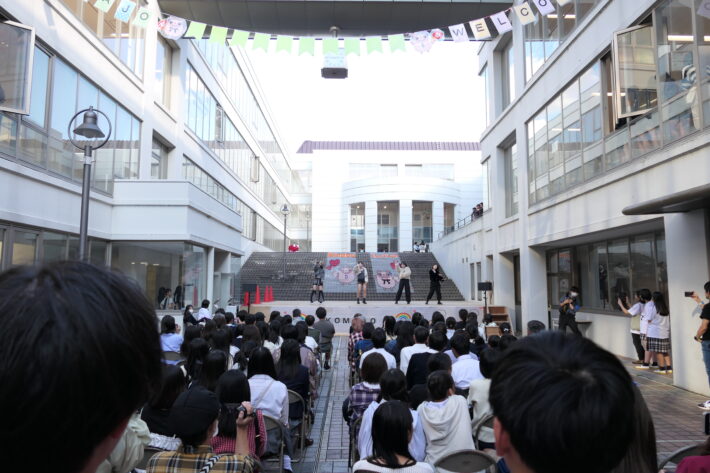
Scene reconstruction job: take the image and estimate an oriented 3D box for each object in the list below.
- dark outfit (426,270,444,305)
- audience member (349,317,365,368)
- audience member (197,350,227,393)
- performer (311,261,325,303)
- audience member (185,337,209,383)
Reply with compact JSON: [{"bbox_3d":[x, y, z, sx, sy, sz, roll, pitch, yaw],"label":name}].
[{"bbox_3d":[3.135,1.955,19.143,0.680,1.380,0.450,2,-6,-21],"label":"dark outfit"},{"bbox_3d":[0.080,1.855,7.535,0.450,1.274,0.750,0,-6,-1],"label":"audience member"},{"bbox_3d":[-1.101,1.524,4.018,0.450,1.230,0.750,0,-6,-1],"label":"audience member"},{"bbox_3d":[-1.476,1.809,19.482,0.520,1.640,0.380,0,-6,-1],"label":"performer"},{"bbox_3d":[-1.501,1.609,4.858,0.450,1.230,0.750,0,-6,-1],"label":"audience member"}]

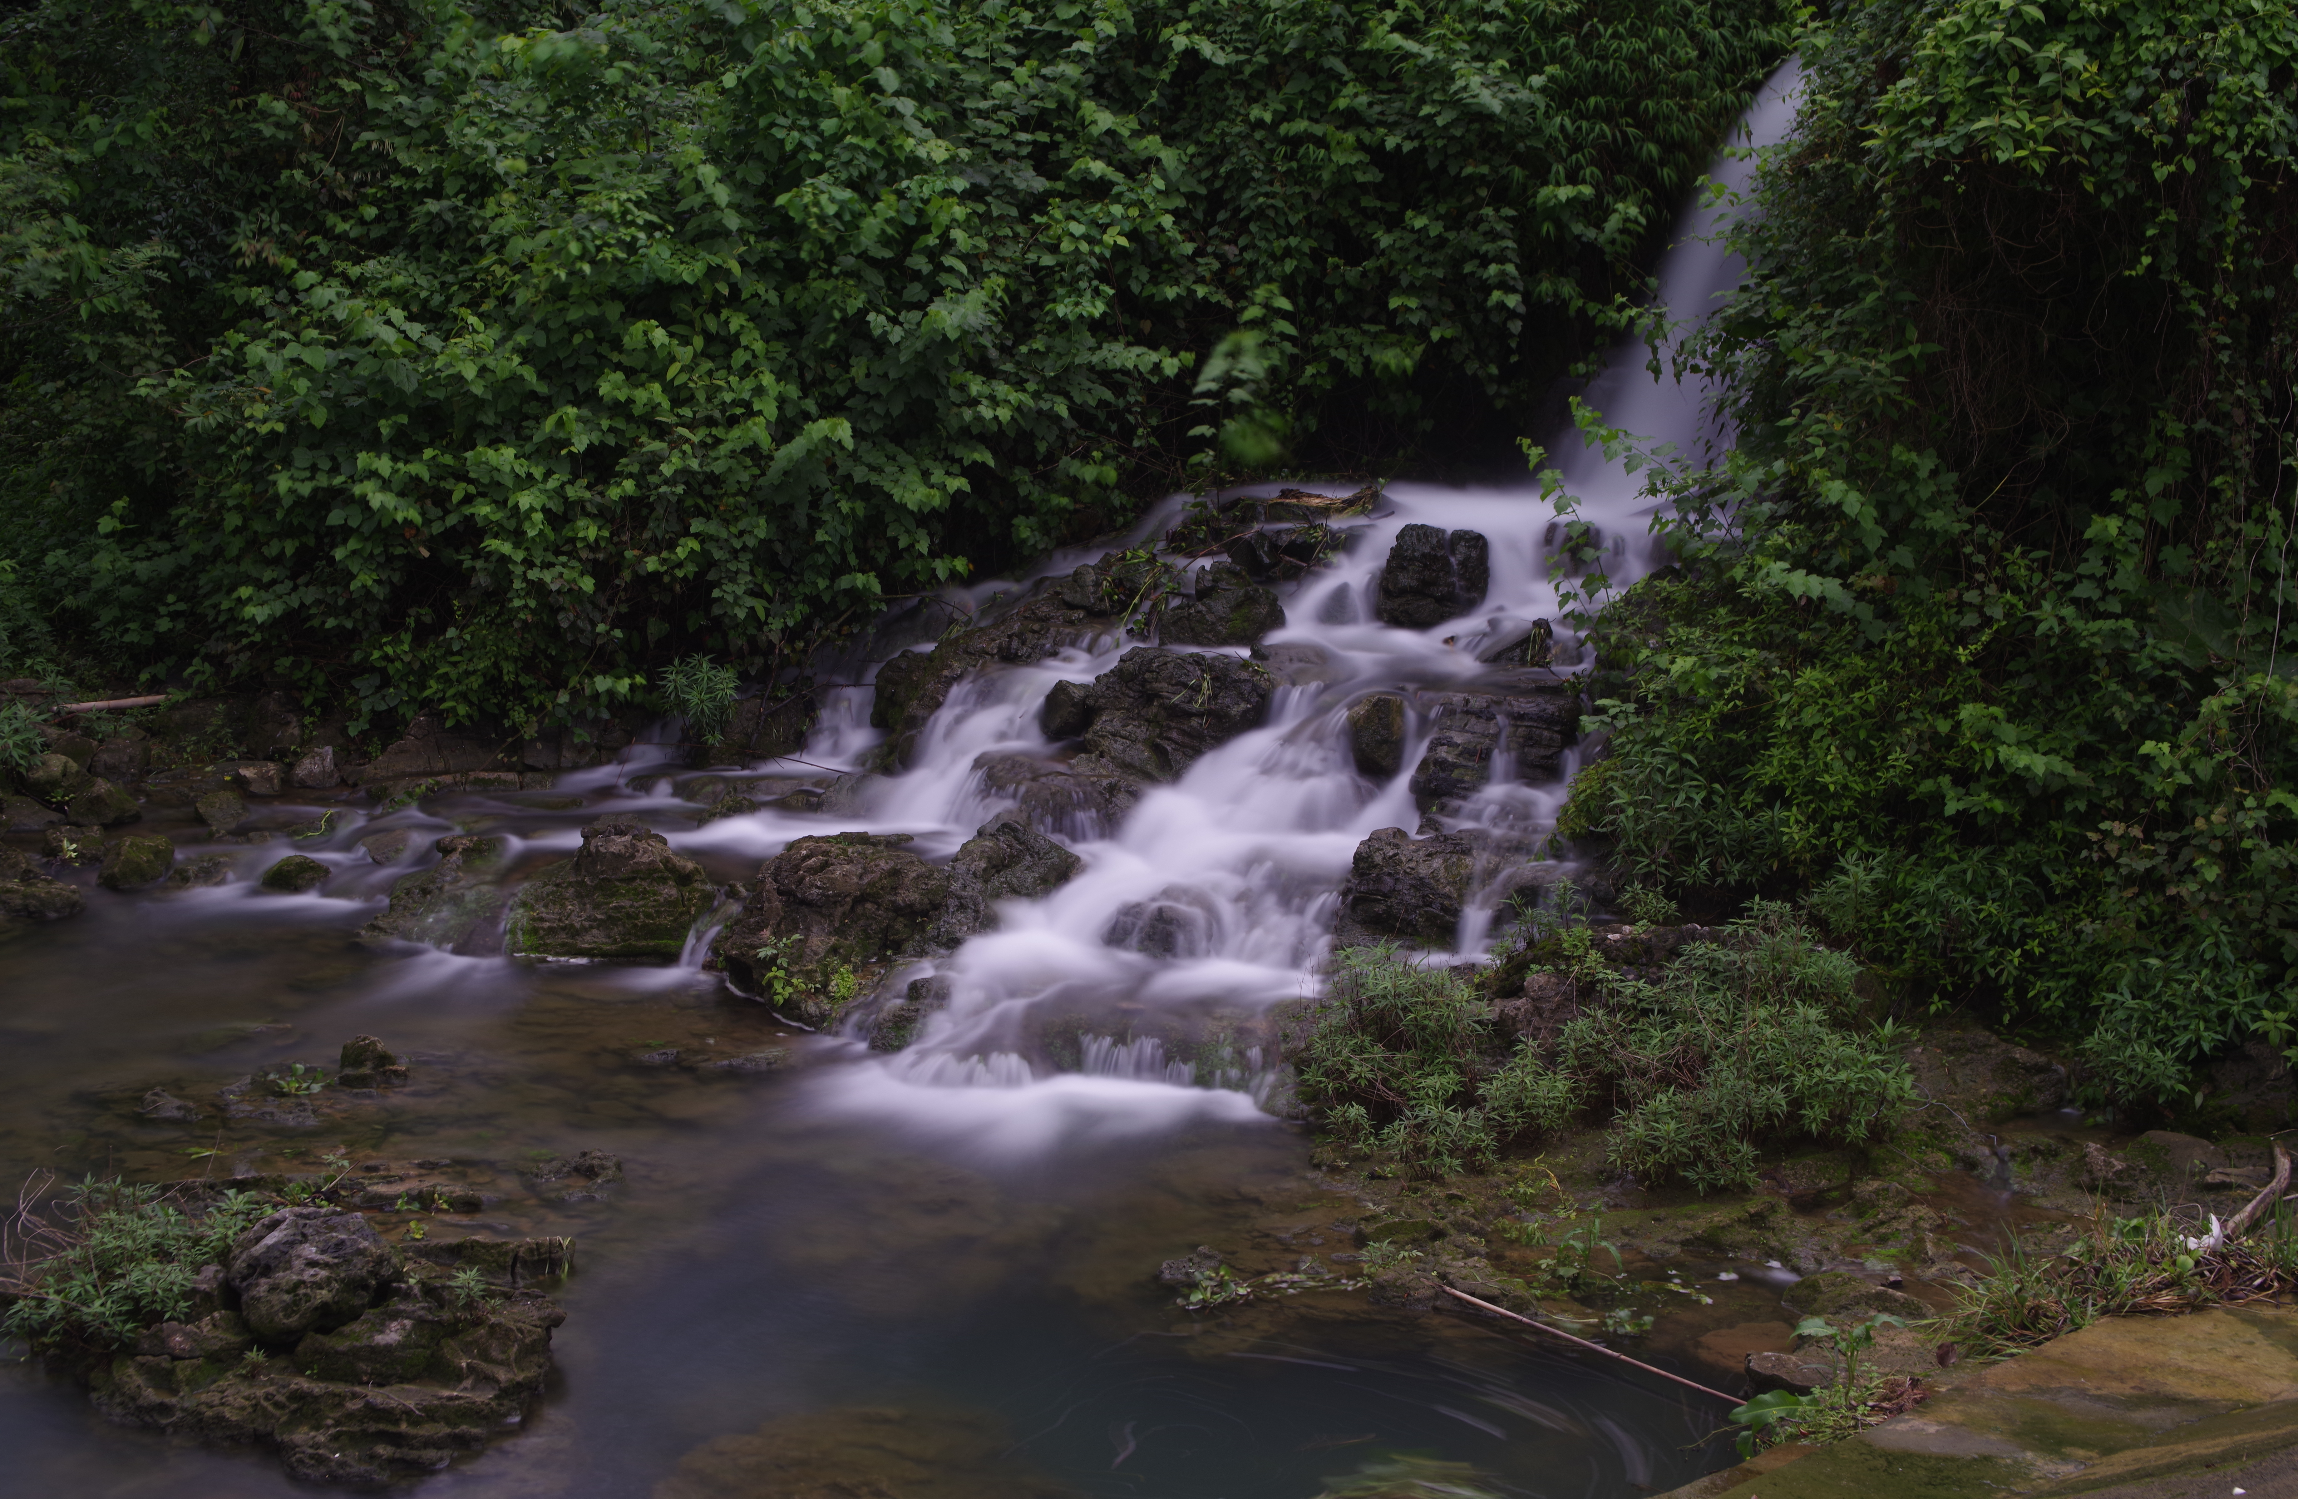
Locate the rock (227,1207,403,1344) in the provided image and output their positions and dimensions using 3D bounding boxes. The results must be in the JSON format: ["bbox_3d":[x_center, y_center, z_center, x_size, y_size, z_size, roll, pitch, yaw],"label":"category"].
[{"bbox_3d":[-1.789,1.114,9.280,0.369,0.250,0.332,-2,8,-11],"label":"rock"}]

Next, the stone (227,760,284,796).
[{"bbox_3d":[-3.445,0.107,16.717,0.208,0.135,0.156,-2,8,-12],"label":"stone"}]

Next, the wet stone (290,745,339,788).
[{"bbox_3d":[-3.258,0.064,16.948,0.190,0.155,0.162,-2,8,-11],"label":"wet stone"}]

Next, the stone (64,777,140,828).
[{"bbox_3d":[-3.886,0.192,16.129,0.265,0.170,0.226,-2,8,-14],"label":"stone"}]

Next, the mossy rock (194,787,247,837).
[{"bbox_3d":[-3.402,0.227,15.900,0.185,0.165,0.167,-2,8,-12],"label":"mossy rock"}]

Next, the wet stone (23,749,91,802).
[{"bbox_3d":[-4.078,0.098,16.204,0.254,0.175,0.216,-2,8,-14],"label":"wet stone"}]

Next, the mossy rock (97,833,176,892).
[{"bbox_3d":[-3.534,0.387,15.135,0.261,0.180,0.222,-2,8,-13],"label":"mossy rock"}]

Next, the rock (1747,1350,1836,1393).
[{"bbox_3d":[1.327,1.280,8.966,0.180,0.070,0.135,1,8,9],"label":"rock"}]

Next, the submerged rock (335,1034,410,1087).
[{"bbox_3d":[-2.159,0.863,12.071,0.199,0.130,0.159,-1,8,-10],"label":"submerged rock"}]

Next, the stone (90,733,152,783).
[{"bbox_3d":[-3.893,0.028,16.415,0.217,0.175,0.185,-2,8,-13],"label":"stone"}]

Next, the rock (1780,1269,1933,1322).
[{"bbox_3d":[1.538,1.180,9.439,0.326,0.075,0.244,1,8,9],"label":"rock"}]

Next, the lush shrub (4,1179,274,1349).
[{"bbox_3d":[-2.171,1.088,9.304,0.561,0.295,0.477,-2,8,-13],"label":"lush shrub"}]

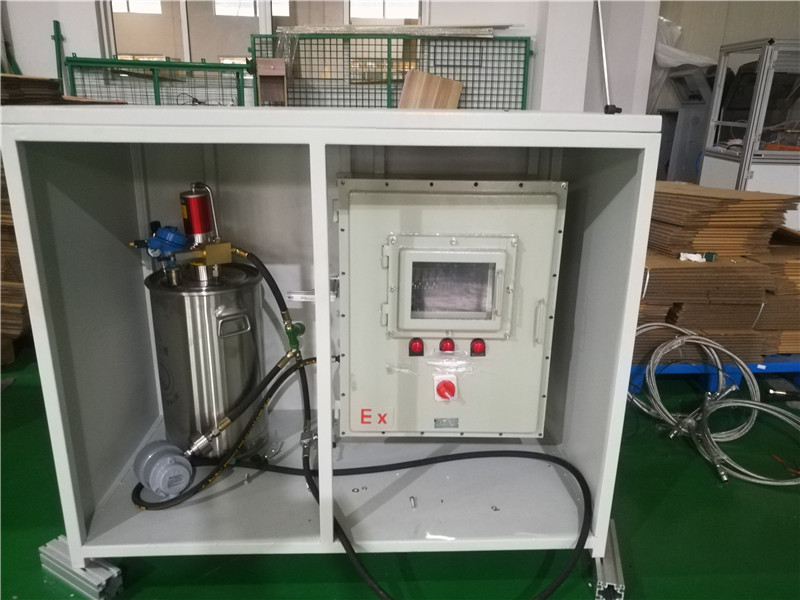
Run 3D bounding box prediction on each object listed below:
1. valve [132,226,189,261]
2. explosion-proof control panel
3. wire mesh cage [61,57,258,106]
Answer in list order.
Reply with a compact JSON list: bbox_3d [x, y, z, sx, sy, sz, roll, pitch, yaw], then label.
[{"bbox_3d":[-0.796,-0.188,1.998,0.165,0.110,0.100,-3,17,-12],"label":"valve"},{"bbox_3d":[0.143,0.030,1.907,0.664,0.821,0.264,0,17,-3],"label":"explosion-proof control panel"},{"bbox_3d":[-1.610,-0.807,4.248,1.095,1.594,0.450,-7,18,-24],"label":"wire mesh cage"}]

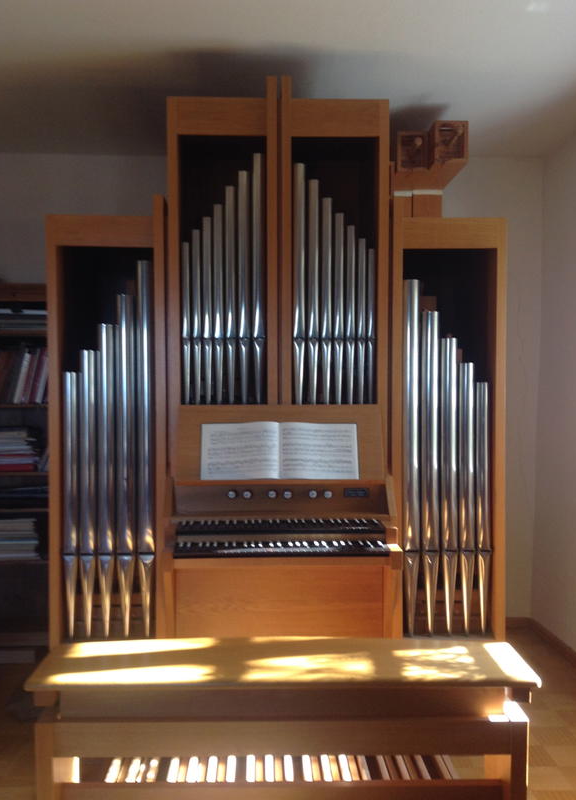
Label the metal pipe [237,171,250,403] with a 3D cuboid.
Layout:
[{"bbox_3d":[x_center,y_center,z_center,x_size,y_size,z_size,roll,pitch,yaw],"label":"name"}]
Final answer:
[{"bbox_3d":[-0.173,-0.439,3.016,0.041,0.929,0.041,0,2,-2],"label":"metal pipe"}]

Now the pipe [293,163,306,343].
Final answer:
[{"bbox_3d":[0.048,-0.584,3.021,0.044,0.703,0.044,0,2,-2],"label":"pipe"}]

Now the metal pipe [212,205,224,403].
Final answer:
[{"bbox_3d":[-0.281,-0.362,3.079,0.041,0.850,0.041,0,2,-2],"label":"metal pipe"}]

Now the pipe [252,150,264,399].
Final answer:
[{"bbox_3d":[-0.116,-0.470,3.018,0.044,1.001,0.044,0,2,-2],"label":"pipe"}]

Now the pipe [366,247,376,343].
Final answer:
[{"bbox_3d":[0.338,-0.428,3.092,0.031,0.373,0.030,0,2,-1],"label":"pipe"}]

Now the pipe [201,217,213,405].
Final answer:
[{"bbox_3d":[-0.325,-0.337,3.078,0.040,0.799,0.040,0,2,-2],"label":"pipe"}]

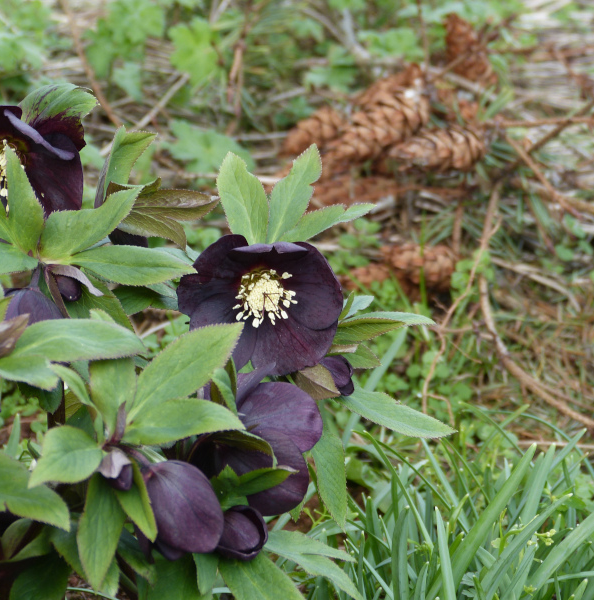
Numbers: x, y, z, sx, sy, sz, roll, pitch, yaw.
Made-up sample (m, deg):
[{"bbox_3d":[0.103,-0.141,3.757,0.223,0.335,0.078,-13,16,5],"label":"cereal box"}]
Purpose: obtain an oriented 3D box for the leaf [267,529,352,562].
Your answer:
[{"bbox_3d":[0.005,0.104,1.250,0.040,0.007,0.015,18,42,12],"label":"leaf"}]

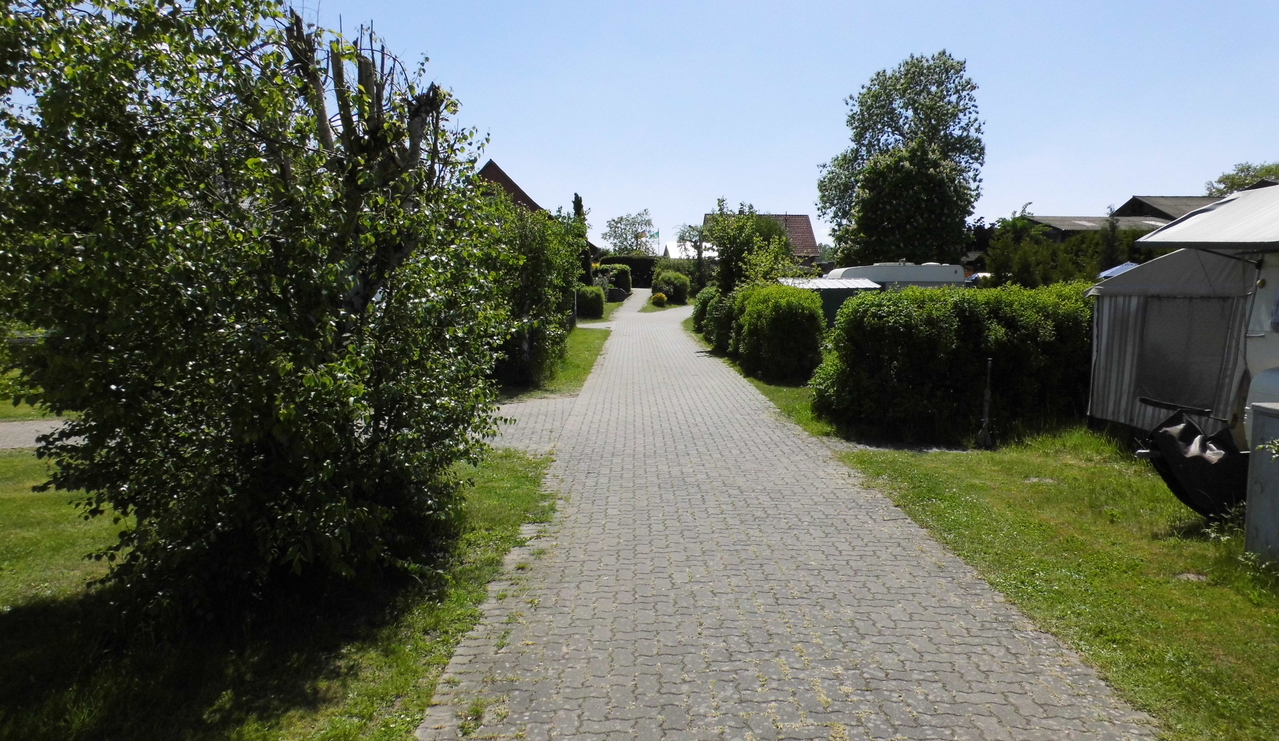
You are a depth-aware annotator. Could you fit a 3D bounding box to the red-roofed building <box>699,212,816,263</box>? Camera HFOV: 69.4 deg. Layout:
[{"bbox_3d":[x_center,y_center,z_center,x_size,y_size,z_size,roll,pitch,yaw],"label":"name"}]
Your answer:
[{"bbox_3d":[12.821,-13.121,98.357,12.800,7.400,9.000,0,6,0],"label":"red-roofed building"}]

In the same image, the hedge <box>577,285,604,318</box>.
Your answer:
[{"bbox_3d":[-2.333,-3.227,43.577,1.420,1.600,1.400,0,6,-3],"label":"hedge"}]

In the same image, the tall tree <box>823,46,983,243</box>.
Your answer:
[{"bbox_3d":[20.638,-15.031,72.954,12.800,19.800,11.500,2,6,15],"label":"tall tree"}]

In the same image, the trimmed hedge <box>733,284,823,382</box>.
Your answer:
[{"bbox_3d":[2.673,-0.758,17.583,1.700,1.730,1.750,1,6,9],"label":"trimmed hedge"}]

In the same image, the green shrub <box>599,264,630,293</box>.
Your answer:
[{"bbox_3d":[-1.520,-5.466,55.084,2.000,1.750,1.800,0,6,-2],"label":"green shrub"}]

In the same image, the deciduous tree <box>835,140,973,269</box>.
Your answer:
[{"bbox_3d":[17.028,-9.500,59.511,8.700,10.600,8.200,2,6,16],"label":"deciduous tree"}]

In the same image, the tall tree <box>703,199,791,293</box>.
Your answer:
[{"bbox_3d":[4.216,-4.091,36.251,3.500,5.200,3.200,1,6,7],"label":"tall tree"}]

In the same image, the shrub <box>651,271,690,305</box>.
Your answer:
[{"bbox_3d":[1.809,-4.792,53.094,2.120,1.950,2.000,0,6,2],"label":"shrub"}]

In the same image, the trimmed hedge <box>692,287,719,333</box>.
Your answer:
[{"bbox_3d":[2.487,-2.185,33.080,1.200,1.670,1.300,0,6,4],"label":"trimmed hedge"}]

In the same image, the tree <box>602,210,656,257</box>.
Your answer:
[{"bbox_3d":[-1.004,-11.402,88.366,5.000,7.600,5.000,0,6,-1],"label":"tree"}]

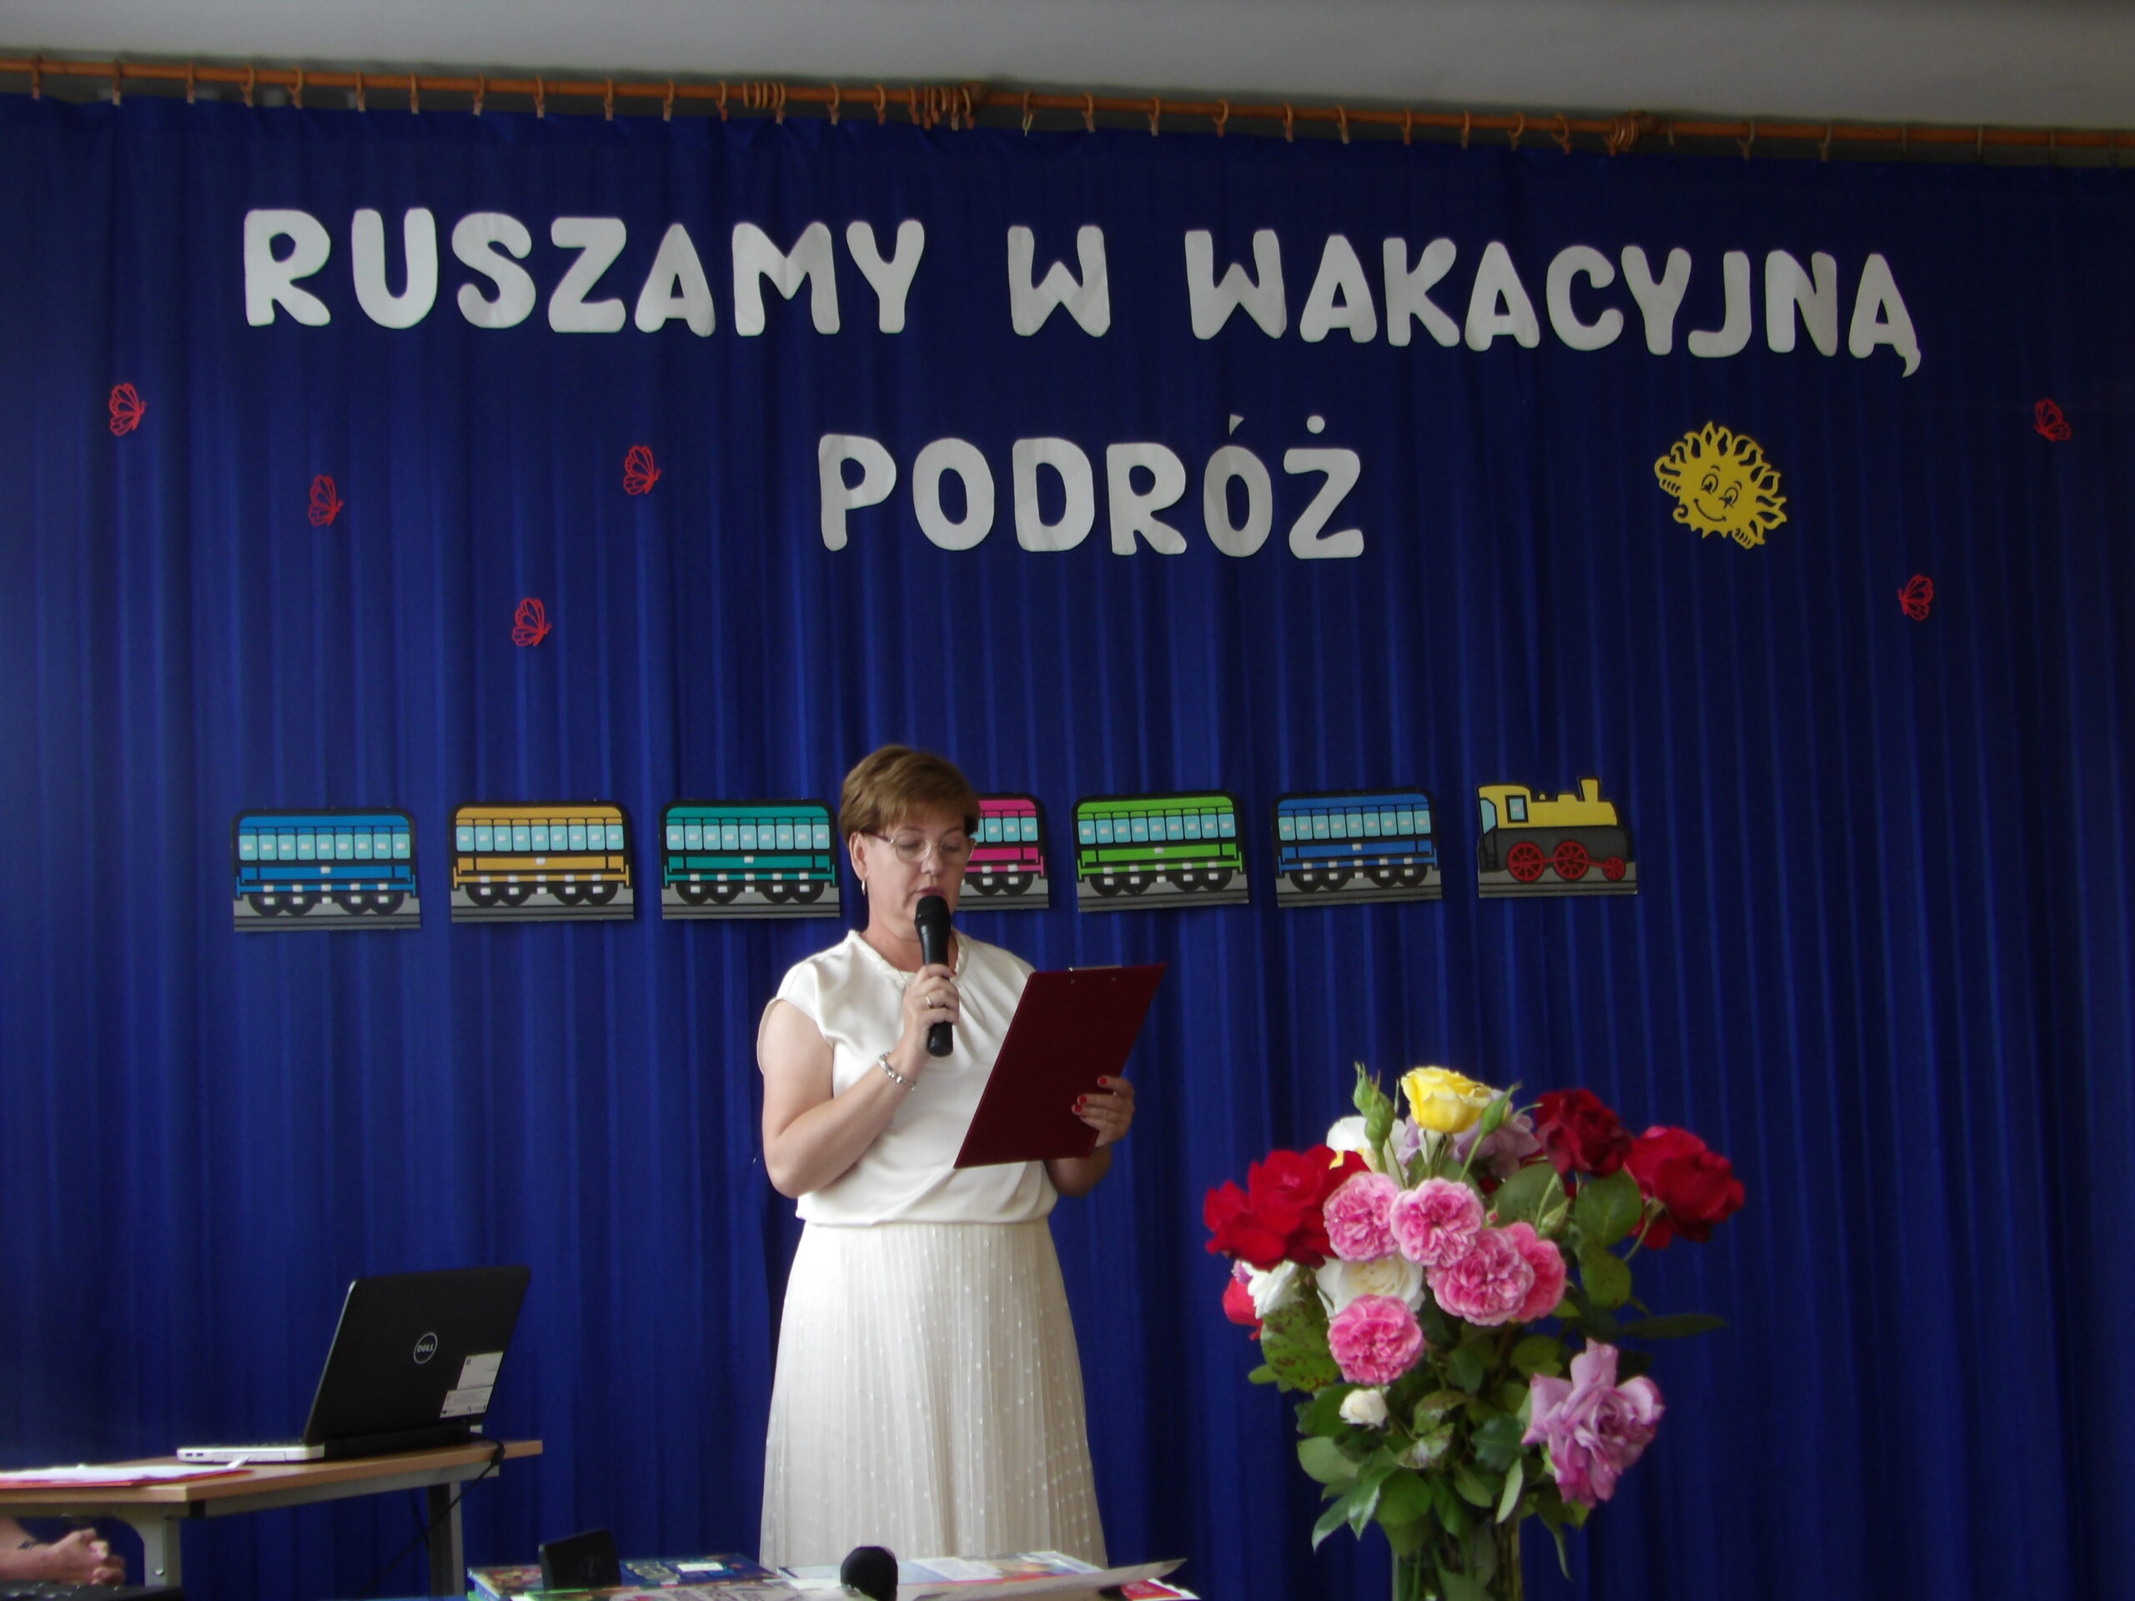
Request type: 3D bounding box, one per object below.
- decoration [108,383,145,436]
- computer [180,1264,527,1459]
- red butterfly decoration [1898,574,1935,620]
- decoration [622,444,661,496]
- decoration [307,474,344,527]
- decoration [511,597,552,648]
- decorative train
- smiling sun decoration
[{"bbox_3d":[-1.427,-0.594,5.701,0.051,0.080,0.010,-1,-5,-14],"label":"decoration"},{"bbox_3d":[-1.026,0.810,5.420,0.333,0.249,0.376,-5,-6,28],"label":"computer"},{"bbox_3d":[1.445,-0.345,6.387,0.065,0.077,0.010,-1,-5,-14],"label":"red butterfly decoration"},{"bbox_3d":[-0.666,-0.517,5.882,0.060,0.079,0.010,-1,-5,-14],"label":"decoration"},{"bbox_3d":[-1.135,-0.459,5.760,0.053,0.080,0.010,-1,-5,-14],"label":"decoration"},{"bbox_3d":[-0.829,-0.275,5.817,0.059,0.075,0.010,-1,-5,-14],"label":"decoration"},{"bbox_3d":[-0.154,0.081,5.943,2.273,0.203,0.020,-1,-5,-14],"label":"decorative train"},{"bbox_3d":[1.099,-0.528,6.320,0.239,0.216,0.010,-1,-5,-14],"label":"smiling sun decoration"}]

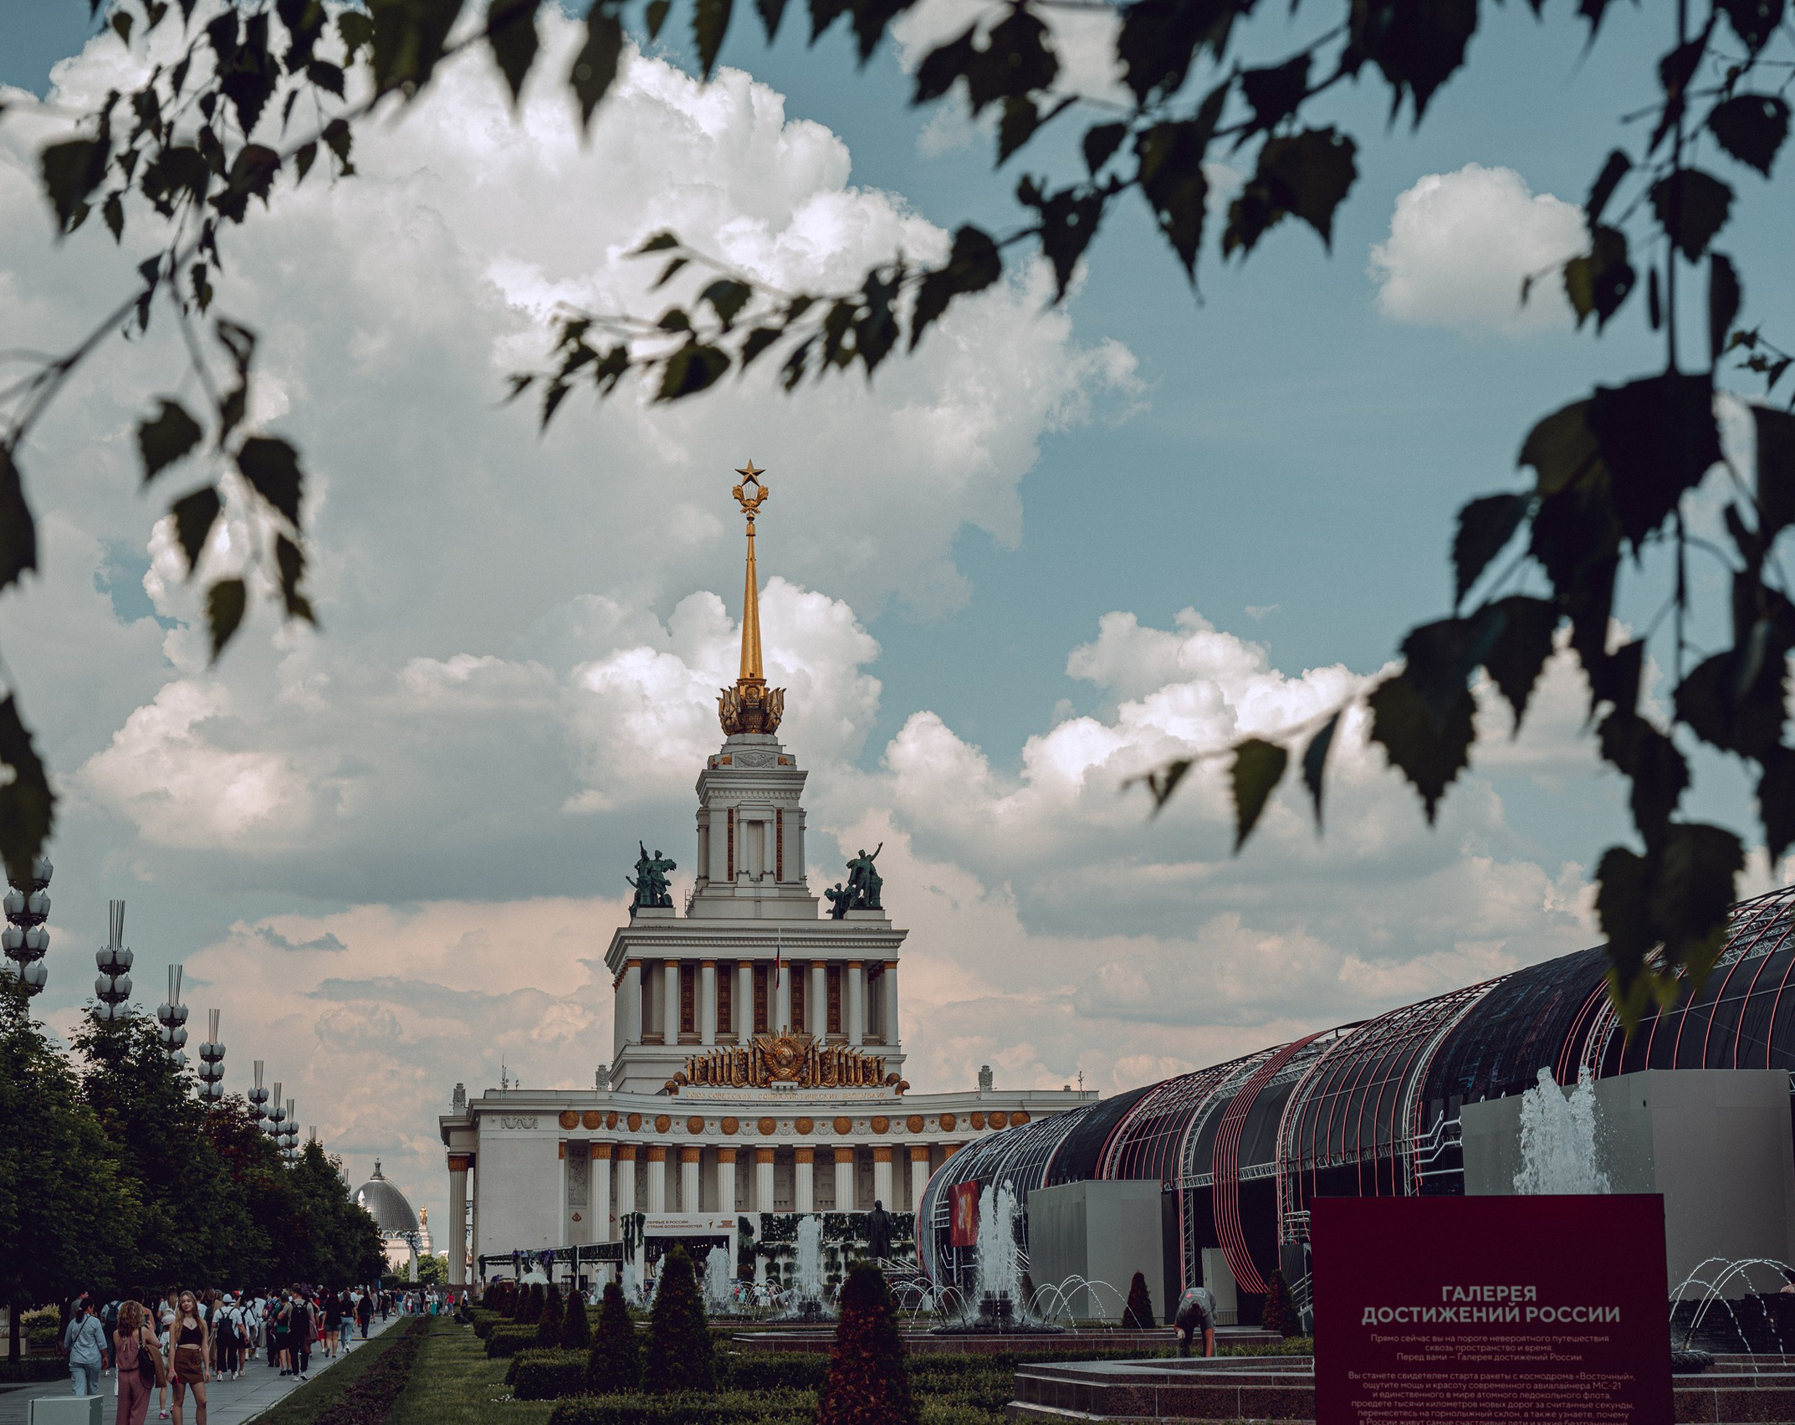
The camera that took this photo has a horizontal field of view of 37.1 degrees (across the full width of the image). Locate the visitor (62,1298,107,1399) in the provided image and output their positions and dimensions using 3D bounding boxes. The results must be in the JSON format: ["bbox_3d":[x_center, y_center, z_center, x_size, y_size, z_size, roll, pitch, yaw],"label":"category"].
[{"bbox_3d":[-10.951,8.743,36.178,0.550,1.640,0.380,0,-12,-3],"label":"visitor"}]

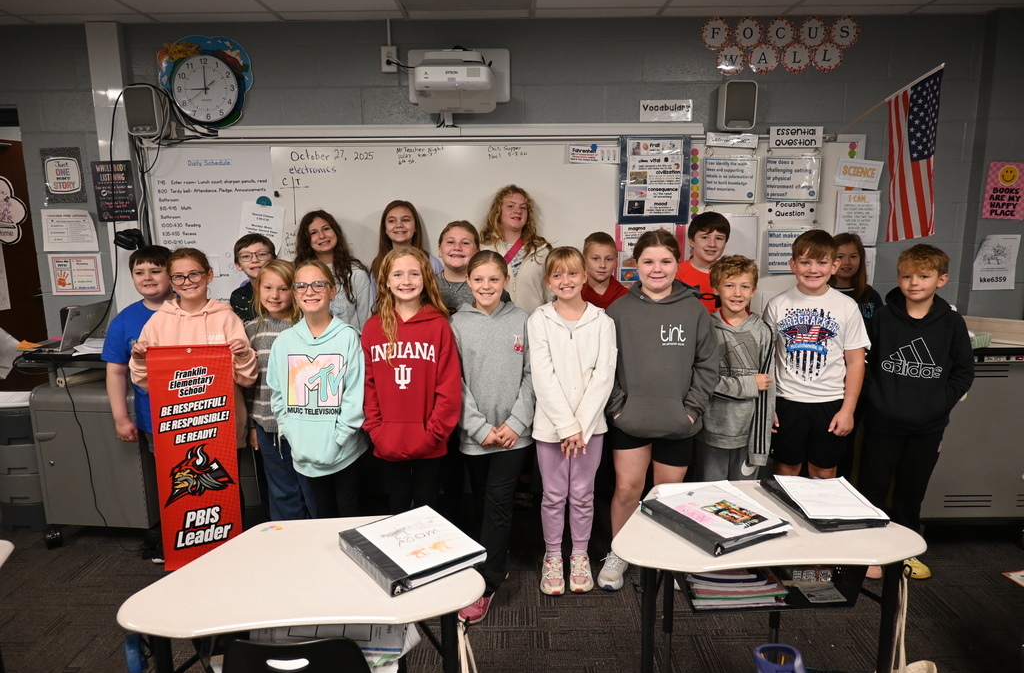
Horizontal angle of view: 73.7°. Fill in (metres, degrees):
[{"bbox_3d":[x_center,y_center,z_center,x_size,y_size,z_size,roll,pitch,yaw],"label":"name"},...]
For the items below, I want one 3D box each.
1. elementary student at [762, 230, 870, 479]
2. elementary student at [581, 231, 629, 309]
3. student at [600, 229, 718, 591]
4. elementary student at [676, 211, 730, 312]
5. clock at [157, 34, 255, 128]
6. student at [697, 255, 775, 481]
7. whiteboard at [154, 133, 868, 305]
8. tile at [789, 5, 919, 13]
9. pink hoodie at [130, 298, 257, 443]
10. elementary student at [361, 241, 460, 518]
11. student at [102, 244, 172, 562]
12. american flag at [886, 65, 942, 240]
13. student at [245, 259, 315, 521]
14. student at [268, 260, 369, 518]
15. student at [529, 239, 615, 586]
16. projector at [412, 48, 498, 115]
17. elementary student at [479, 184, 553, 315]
[{"bbox_3d":[1.198,0.266,2.769,0.410,1.382,0.280,3,11,21],"label":"elementary student"},{"bbox_3d":[0.428,0.256,3.155,0.390,1.466,0.270,0,9,3],"label":"elementary student"},{"bbox_3d":[0.568,0.287,2.659,0.430,1.392,0.290,1,10,11],"label":"student"},{"bbox_3d":[0.921,0.201,3.206,0.410,1.546,0.280,1,10,8],"label":"elementary student"},{"bbox_3d":[-1.507,-1.253,3.357,0.465,0.445,0.060,-1,10,0],"label":"clock"},{"bbox_3d":[0.879,0.324,2.737,0.370,1.285,0.280,2,10,16],"label":"student"},{"bbox_3d":[-0.035,-0.403,3.523,3.670,1.200,0.060,-1,10,0],"label":"whiteboard"},{"bbox_3d":[1.647,-1.570,3.270,0.600,0.018,0.135,-1,9,0],"label":"tile"},{"bbox_3d":[-1.277,0.146,2.773,0.455,0.596,0.300,-2,10,-7],"label":"pink hoodie"},{"bbox_3d":[-0.381,0.360,2.727,0.385,1.421,0.280,-1,9,1],"label":"elementary student"},{"bbox_3d":[-1.592,0.310,3.074,0.410,1.435,0.290,-3,10,-14],"label":"student"},{"bbox_3d":[1.602,-0.701,2.764,0.090,0.650,0.400,-1,10,0],"label":"american flag"},{"bbox_3d":[-0.964,0.358,2.940,0.320,1.369,0.260,-2,10,-10],"label":"student"},{"bbox_3d":[-0.736,0.357,2.618,0.380,1.298,0.280,-3,10,-15],"label":"student"},{"bbox_3d":[0.246,0.341,2.825,0.365,1.412,0.270,0,9,2],"label":"student"},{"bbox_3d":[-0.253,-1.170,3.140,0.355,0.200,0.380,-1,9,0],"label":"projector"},{"bbox_3d":[0.032,0.136,3.018,0.420,1.580,0.280,-1,10,-3],"label":"elementary student"}]

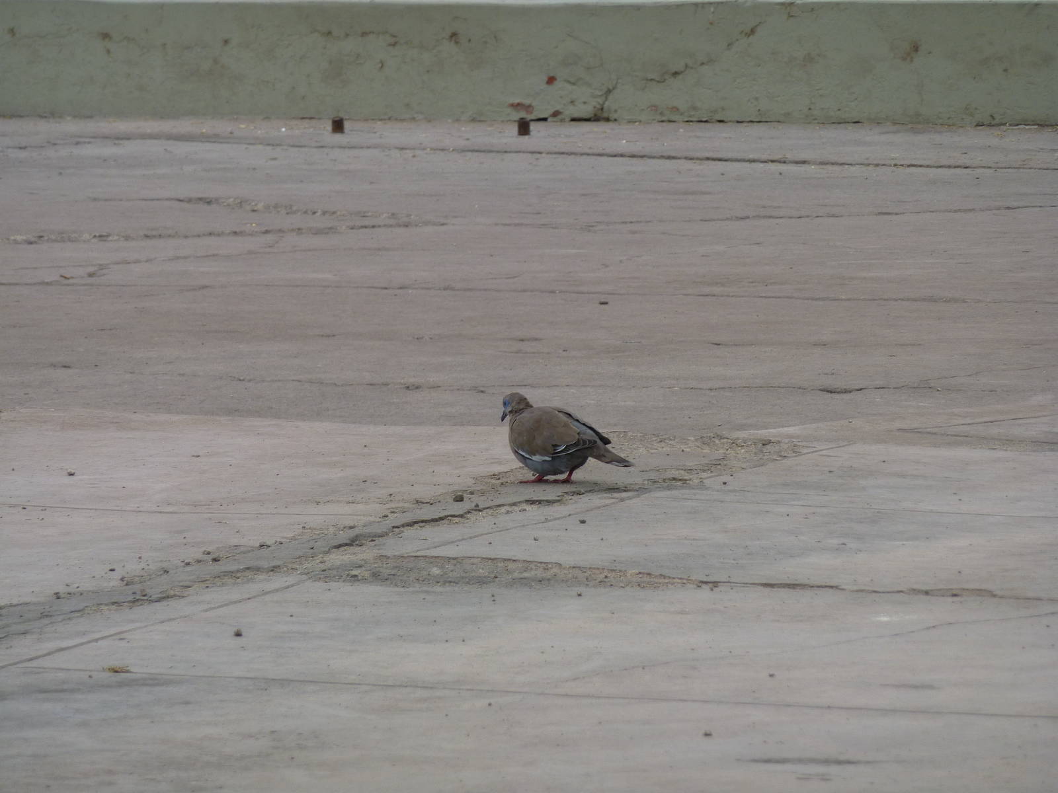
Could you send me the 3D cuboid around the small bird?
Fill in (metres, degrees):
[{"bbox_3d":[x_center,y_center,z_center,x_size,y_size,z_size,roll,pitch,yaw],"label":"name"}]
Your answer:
[{"bbox_3d":[0.063,0.066,14.800,0.245,0.145,0.105,4,8,35],"label":"small bird"}]

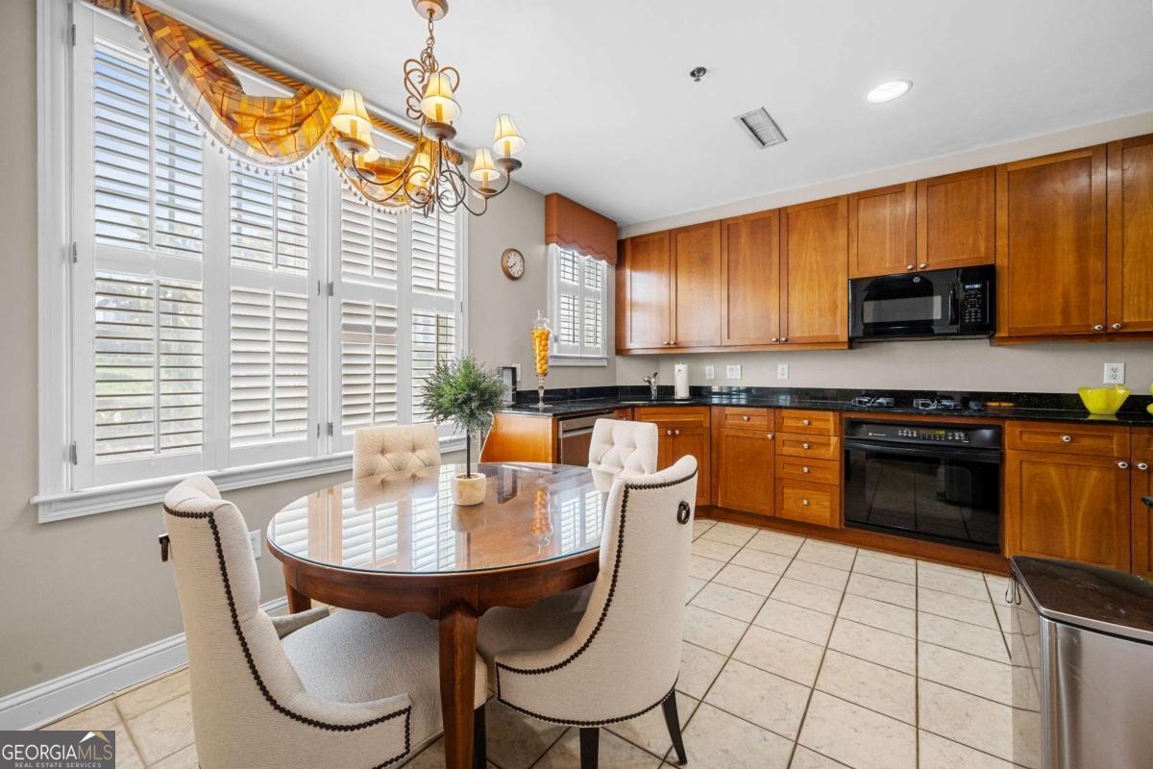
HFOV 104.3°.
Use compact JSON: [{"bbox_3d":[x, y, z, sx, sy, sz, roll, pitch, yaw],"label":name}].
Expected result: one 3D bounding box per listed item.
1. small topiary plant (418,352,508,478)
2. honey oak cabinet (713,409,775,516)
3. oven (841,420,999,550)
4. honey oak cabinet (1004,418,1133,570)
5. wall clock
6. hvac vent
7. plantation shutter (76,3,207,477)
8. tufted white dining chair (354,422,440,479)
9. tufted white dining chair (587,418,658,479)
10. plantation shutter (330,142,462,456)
[{"bbox_3d":[-0.375,0.121,1.480,0.280,0.440,0.280,0,1,0],"label":"small topiary plant"},{"bbox_3d":[1.418,0.559,3.584,0.456,0.767,0.580,1,1,37],"label":"honey oak cabinet"},{"bbox_3d":[2.227,0.576,2.939,0.747,0.711,0.540,1,1,37],"label":"oven"},{"bbox_3d":[2.743,0.584,2.590,0.456,0.767,0.580,1,1,37],"label":"honey oak cabinet"},{"bbox_3d":[-0.453,-0.857,3.216,0.045,0.222,0.222,1,1,37],"label":"wall clock"},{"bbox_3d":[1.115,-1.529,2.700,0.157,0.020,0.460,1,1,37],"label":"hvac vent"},{"bbox_3d":[-1.617,-0.486,1.704,0.050,1.689,0.388,1,1,37],"label":"plantation shutter"},{"bbox_3d":[-0.639,0.654,1.860,0.530,0.930,0.640,-1,2,-42],"label":"tufted white dining chair"},{"bbox_3d":[0.094,0.649,2.053,0.530,0.930,0.640,1,1,38],"label":"tufted white dining chair"},{"bbox_3d":[-0.959,-0.489,2.524,0.060,1.648,0.815,1,1,37],"label":"plantation shutter"}]

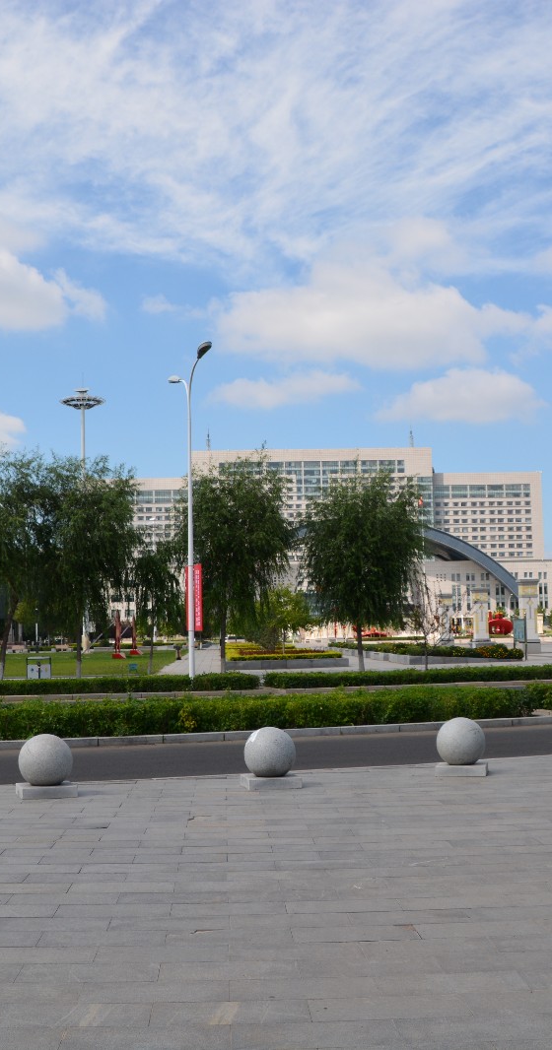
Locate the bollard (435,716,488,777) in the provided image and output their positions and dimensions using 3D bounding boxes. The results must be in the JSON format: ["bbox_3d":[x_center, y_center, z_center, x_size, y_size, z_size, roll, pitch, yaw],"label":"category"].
[{"bbox_3d":[1.905,2.264,12.147,0.530,0.570,0.530,-2,-6,12],"label":"bollard"}]

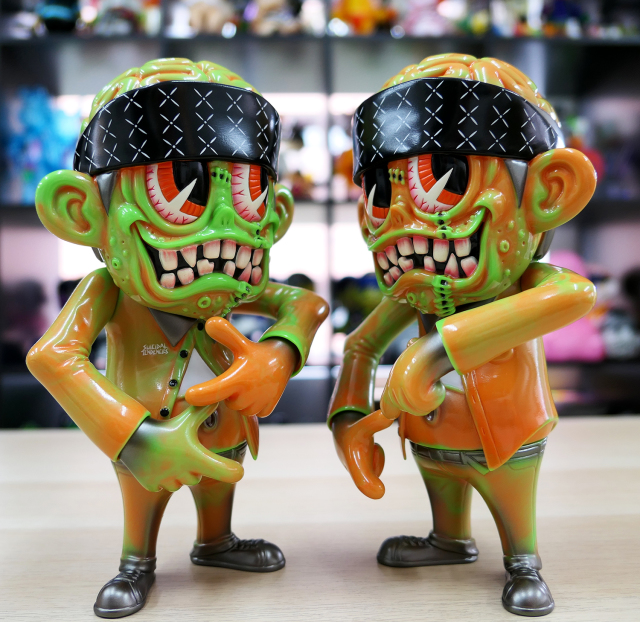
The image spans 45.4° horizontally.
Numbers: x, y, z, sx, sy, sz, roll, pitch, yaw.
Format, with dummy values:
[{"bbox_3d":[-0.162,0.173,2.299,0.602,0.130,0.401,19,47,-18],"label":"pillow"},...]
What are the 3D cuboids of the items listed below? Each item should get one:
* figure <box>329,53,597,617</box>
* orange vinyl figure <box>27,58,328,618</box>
[{"bbox_3d":[0.086,0.003,0.480,0.139,0.335,0.214,-2,1,-39],"label":"figure"},{"bbox_3d":[-0.082,0.006,0.484,0.214,0.335,0.139,-2,1,-41],"label":"orange vinyl figure"}]

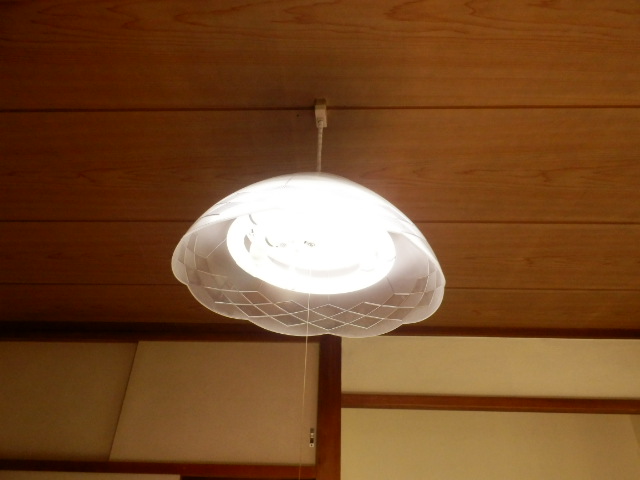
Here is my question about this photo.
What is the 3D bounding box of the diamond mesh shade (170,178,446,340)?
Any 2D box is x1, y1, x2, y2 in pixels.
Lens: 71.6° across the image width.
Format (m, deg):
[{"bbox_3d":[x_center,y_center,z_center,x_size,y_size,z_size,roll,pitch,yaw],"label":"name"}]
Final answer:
[{"bbox_3d":[-0.017,0.010,0.824,0.463,0.190,0.463,3,-32,0],"label":"diamond mesh shade"}]

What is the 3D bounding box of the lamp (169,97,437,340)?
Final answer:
[{"bbox_3d":[-0.015,-0.108,0.899,0.463,0.470,0.463,2,-32,0],"label":"lamp"}]

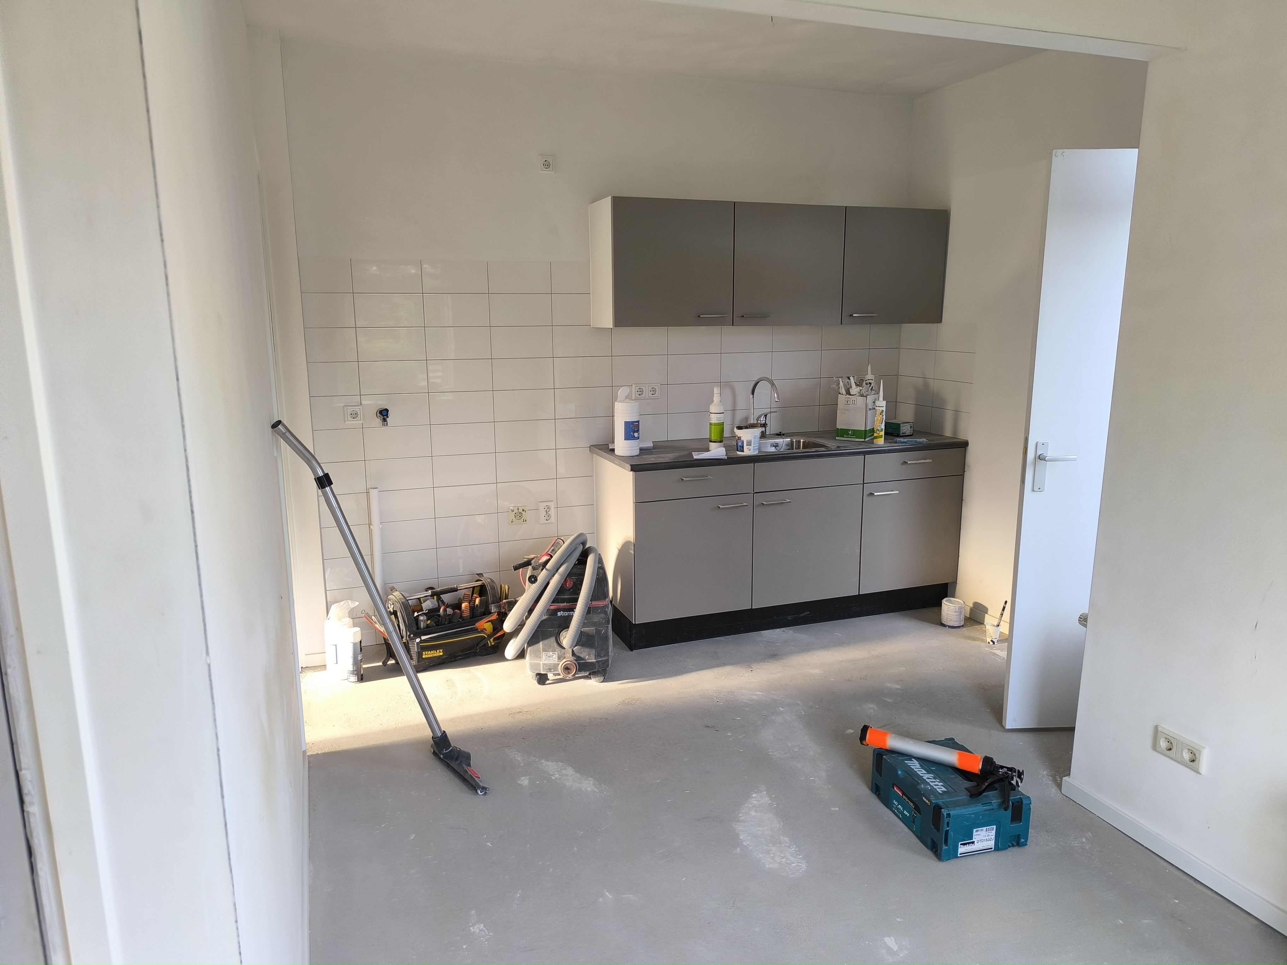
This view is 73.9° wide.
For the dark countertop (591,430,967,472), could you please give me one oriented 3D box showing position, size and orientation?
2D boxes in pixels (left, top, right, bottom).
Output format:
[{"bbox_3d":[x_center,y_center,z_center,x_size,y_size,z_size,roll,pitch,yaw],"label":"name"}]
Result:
[{"bbox_3d":[0.702,-0.184,4.351,1.842,0.032,0.615,-5,13,-20],"label":"dark countertop"}]

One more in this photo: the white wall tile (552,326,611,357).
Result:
[{"bbox_3d":[-0.298,-0.694,4.203,0.299,0.149,0.010,-4,12,-20],"label":"white wall tile"}]

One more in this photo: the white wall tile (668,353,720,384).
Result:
[{"bbox_3d":[0.266,-0.589,4.422,0.298,0.148,0.010,-5,12,-20],"label":"white wall tile"}]

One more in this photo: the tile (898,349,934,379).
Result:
[{"bbox_3d":[1.511,-0.653,4.715,0.010,0.148,0.300,-4,12,-20],"label":"tile"}]

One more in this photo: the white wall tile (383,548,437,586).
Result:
[{"bbox_3d":[-1.134,0.404,4.086,0.298,0.148,0.010,-5,12,-20],"label":"white wall tile"}]

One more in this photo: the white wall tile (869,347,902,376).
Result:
[{"bbox_3d":[1.354,-0.673,4.821,0.205,0.148,0.010,-4,12,-20],"label":"white wall tile"}]

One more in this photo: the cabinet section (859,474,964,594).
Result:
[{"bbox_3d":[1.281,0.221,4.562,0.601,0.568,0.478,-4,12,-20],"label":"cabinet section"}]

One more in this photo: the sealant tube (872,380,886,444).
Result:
[{"bbox_3d":[1.191,-0.352,4.286,0.050,0.319,0.050,3,12,15],"label":"sealant tube"}]

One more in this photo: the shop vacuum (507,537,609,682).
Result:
[{"bbox_3d":[-0.373,0.537,3.761,0.430,0.595,0.460,-2,11,-6],"label":"shop vacuum"}]

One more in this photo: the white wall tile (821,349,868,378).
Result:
[{"bbox_3d":[1.111,-0.654,4.732,0.304,0.148,0.010,-4,12,-20],"label":"white wall tile"}]

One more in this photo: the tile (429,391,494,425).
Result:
[{"bbox_3d":[-0.861,-0.355,4.056,0.299,0.149,0.010,-4,12,-20],"label":"tile"}]

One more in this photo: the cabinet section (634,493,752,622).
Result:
[{"bbox_3d":[0.157,0.306,4.161,0.591,0.568,0.478,-4,12,-20],"label":"cabinet section"}]

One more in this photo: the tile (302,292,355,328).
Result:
[{"bbox_3d":[-1.392,-0.760,3.787,0.211,0.148,0.010,-5,13,-20],"label":"tile"}]

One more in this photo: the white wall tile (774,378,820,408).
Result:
[{"bbox_3d":[0.828,-0.485,4.657,0.298,0.148,0.010,-4,12,-20],"label":"white wall tile"}]

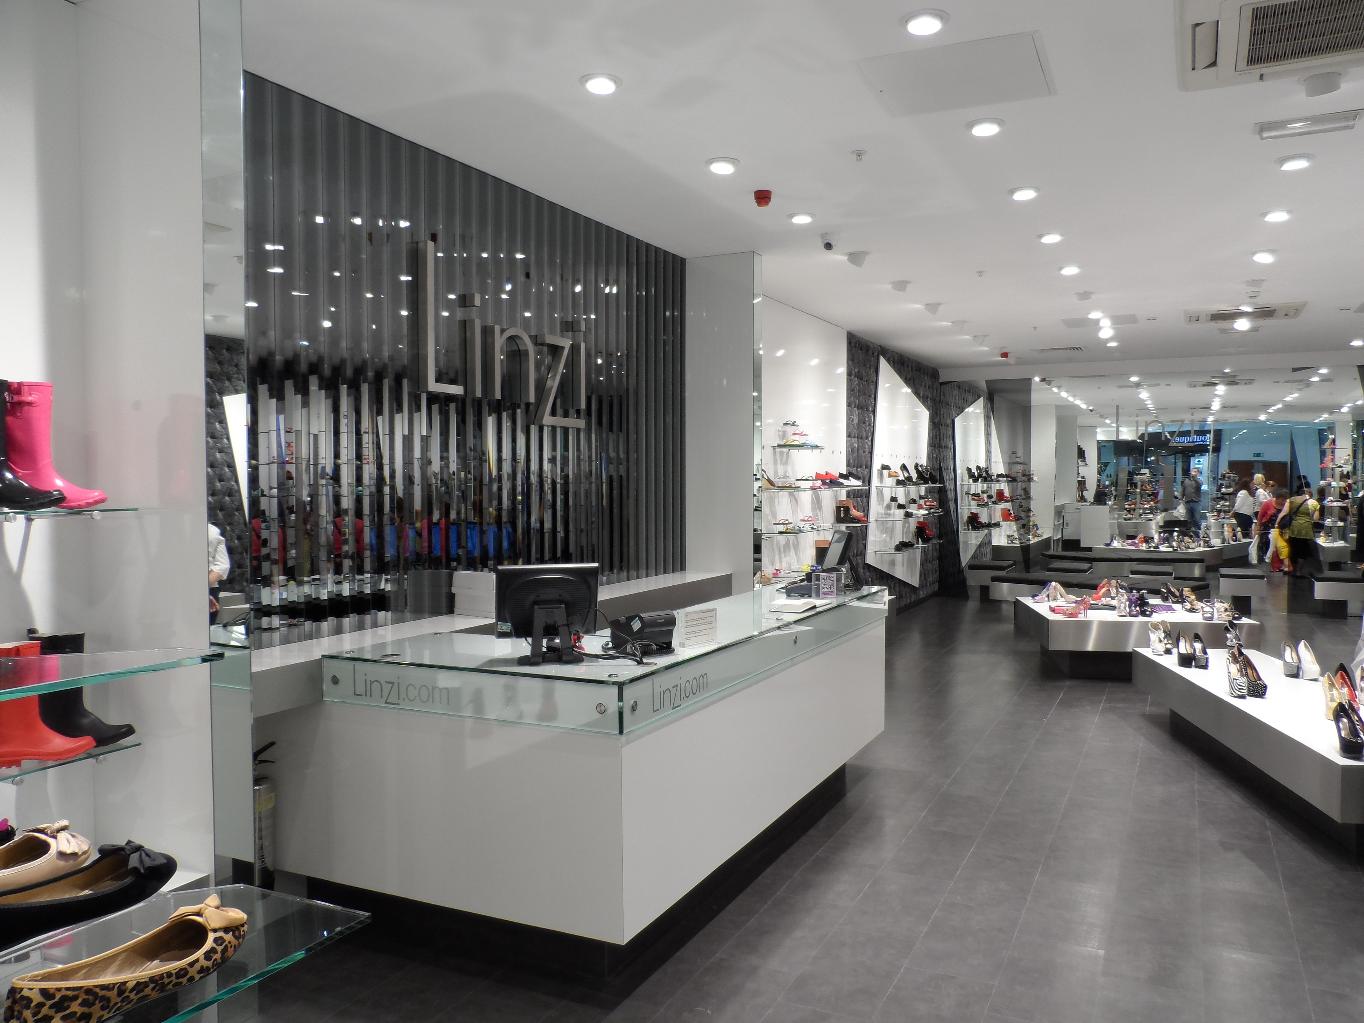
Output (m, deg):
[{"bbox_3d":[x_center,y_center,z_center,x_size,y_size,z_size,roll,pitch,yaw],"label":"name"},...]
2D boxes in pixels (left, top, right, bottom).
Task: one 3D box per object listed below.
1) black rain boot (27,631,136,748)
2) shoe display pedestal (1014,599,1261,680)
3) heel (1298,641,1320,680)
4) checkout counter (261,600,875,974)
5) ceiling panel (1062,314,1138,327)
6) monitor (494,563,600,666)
[{"bbox_3d":[-1.818,0.561,2.871,0.275,0.360,0.110,-1,2,-32],"label":"black rain boot"},{"bbox_3d":[3.871,1.107,8.247,1.590,0.510,1.460,0,2,8],"label":"shoe display pedestal"},{"bbox_3d":[3.757,0.896,5.671,0.085,0.190,0.210,1,2,23],"label":"heel"},{"bbox_3d":[-0.152,0.991,4.620,1.440,1.020,3.020,1,2,27],"label":"checkout counter"},{"bbox_3d":[4.178,-1.901,9.447,0.660,0.020,0.630,1,2,28],"label":"ceiling panel"},{"bbox_3d":[-0.486,0.359,3.414,0.375,0.335,0.200,-1,2,-14],"label":"monitor"}]

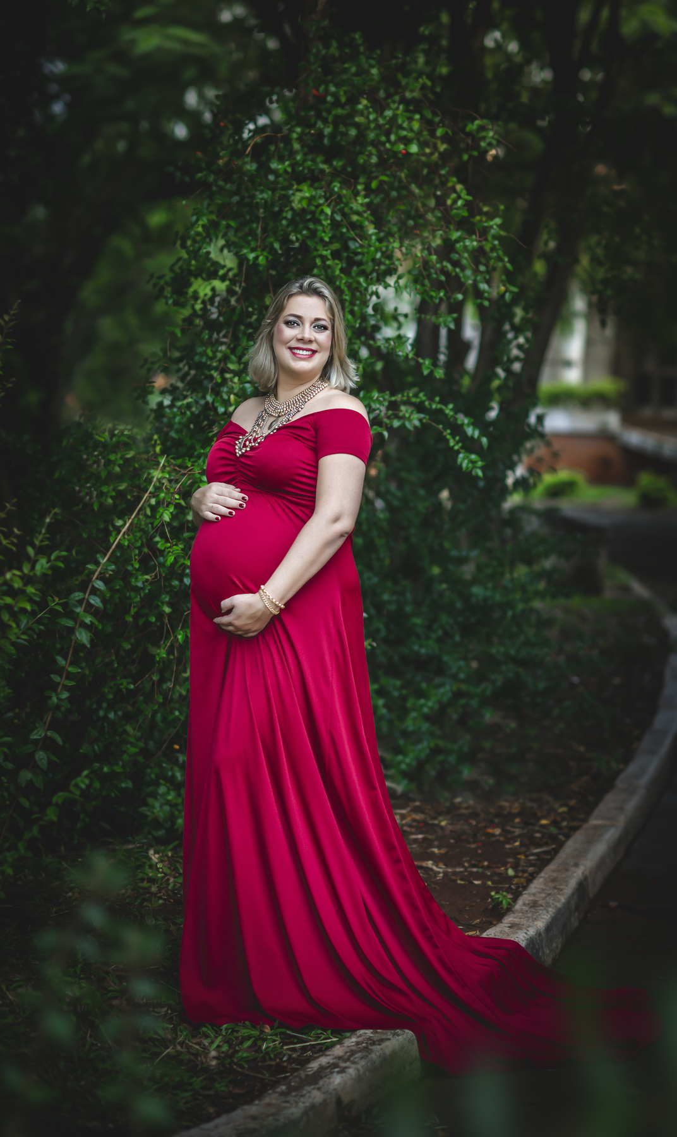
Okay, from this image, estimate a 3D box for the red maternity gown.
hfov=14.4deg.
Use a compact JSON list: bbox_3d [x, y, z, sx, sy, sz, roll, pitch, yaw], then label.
[{"bbox_3d":[0.181,0.357,6.221,1.260,1.450,0.770,-2,4,-30],"label":"red maternity gown"}]

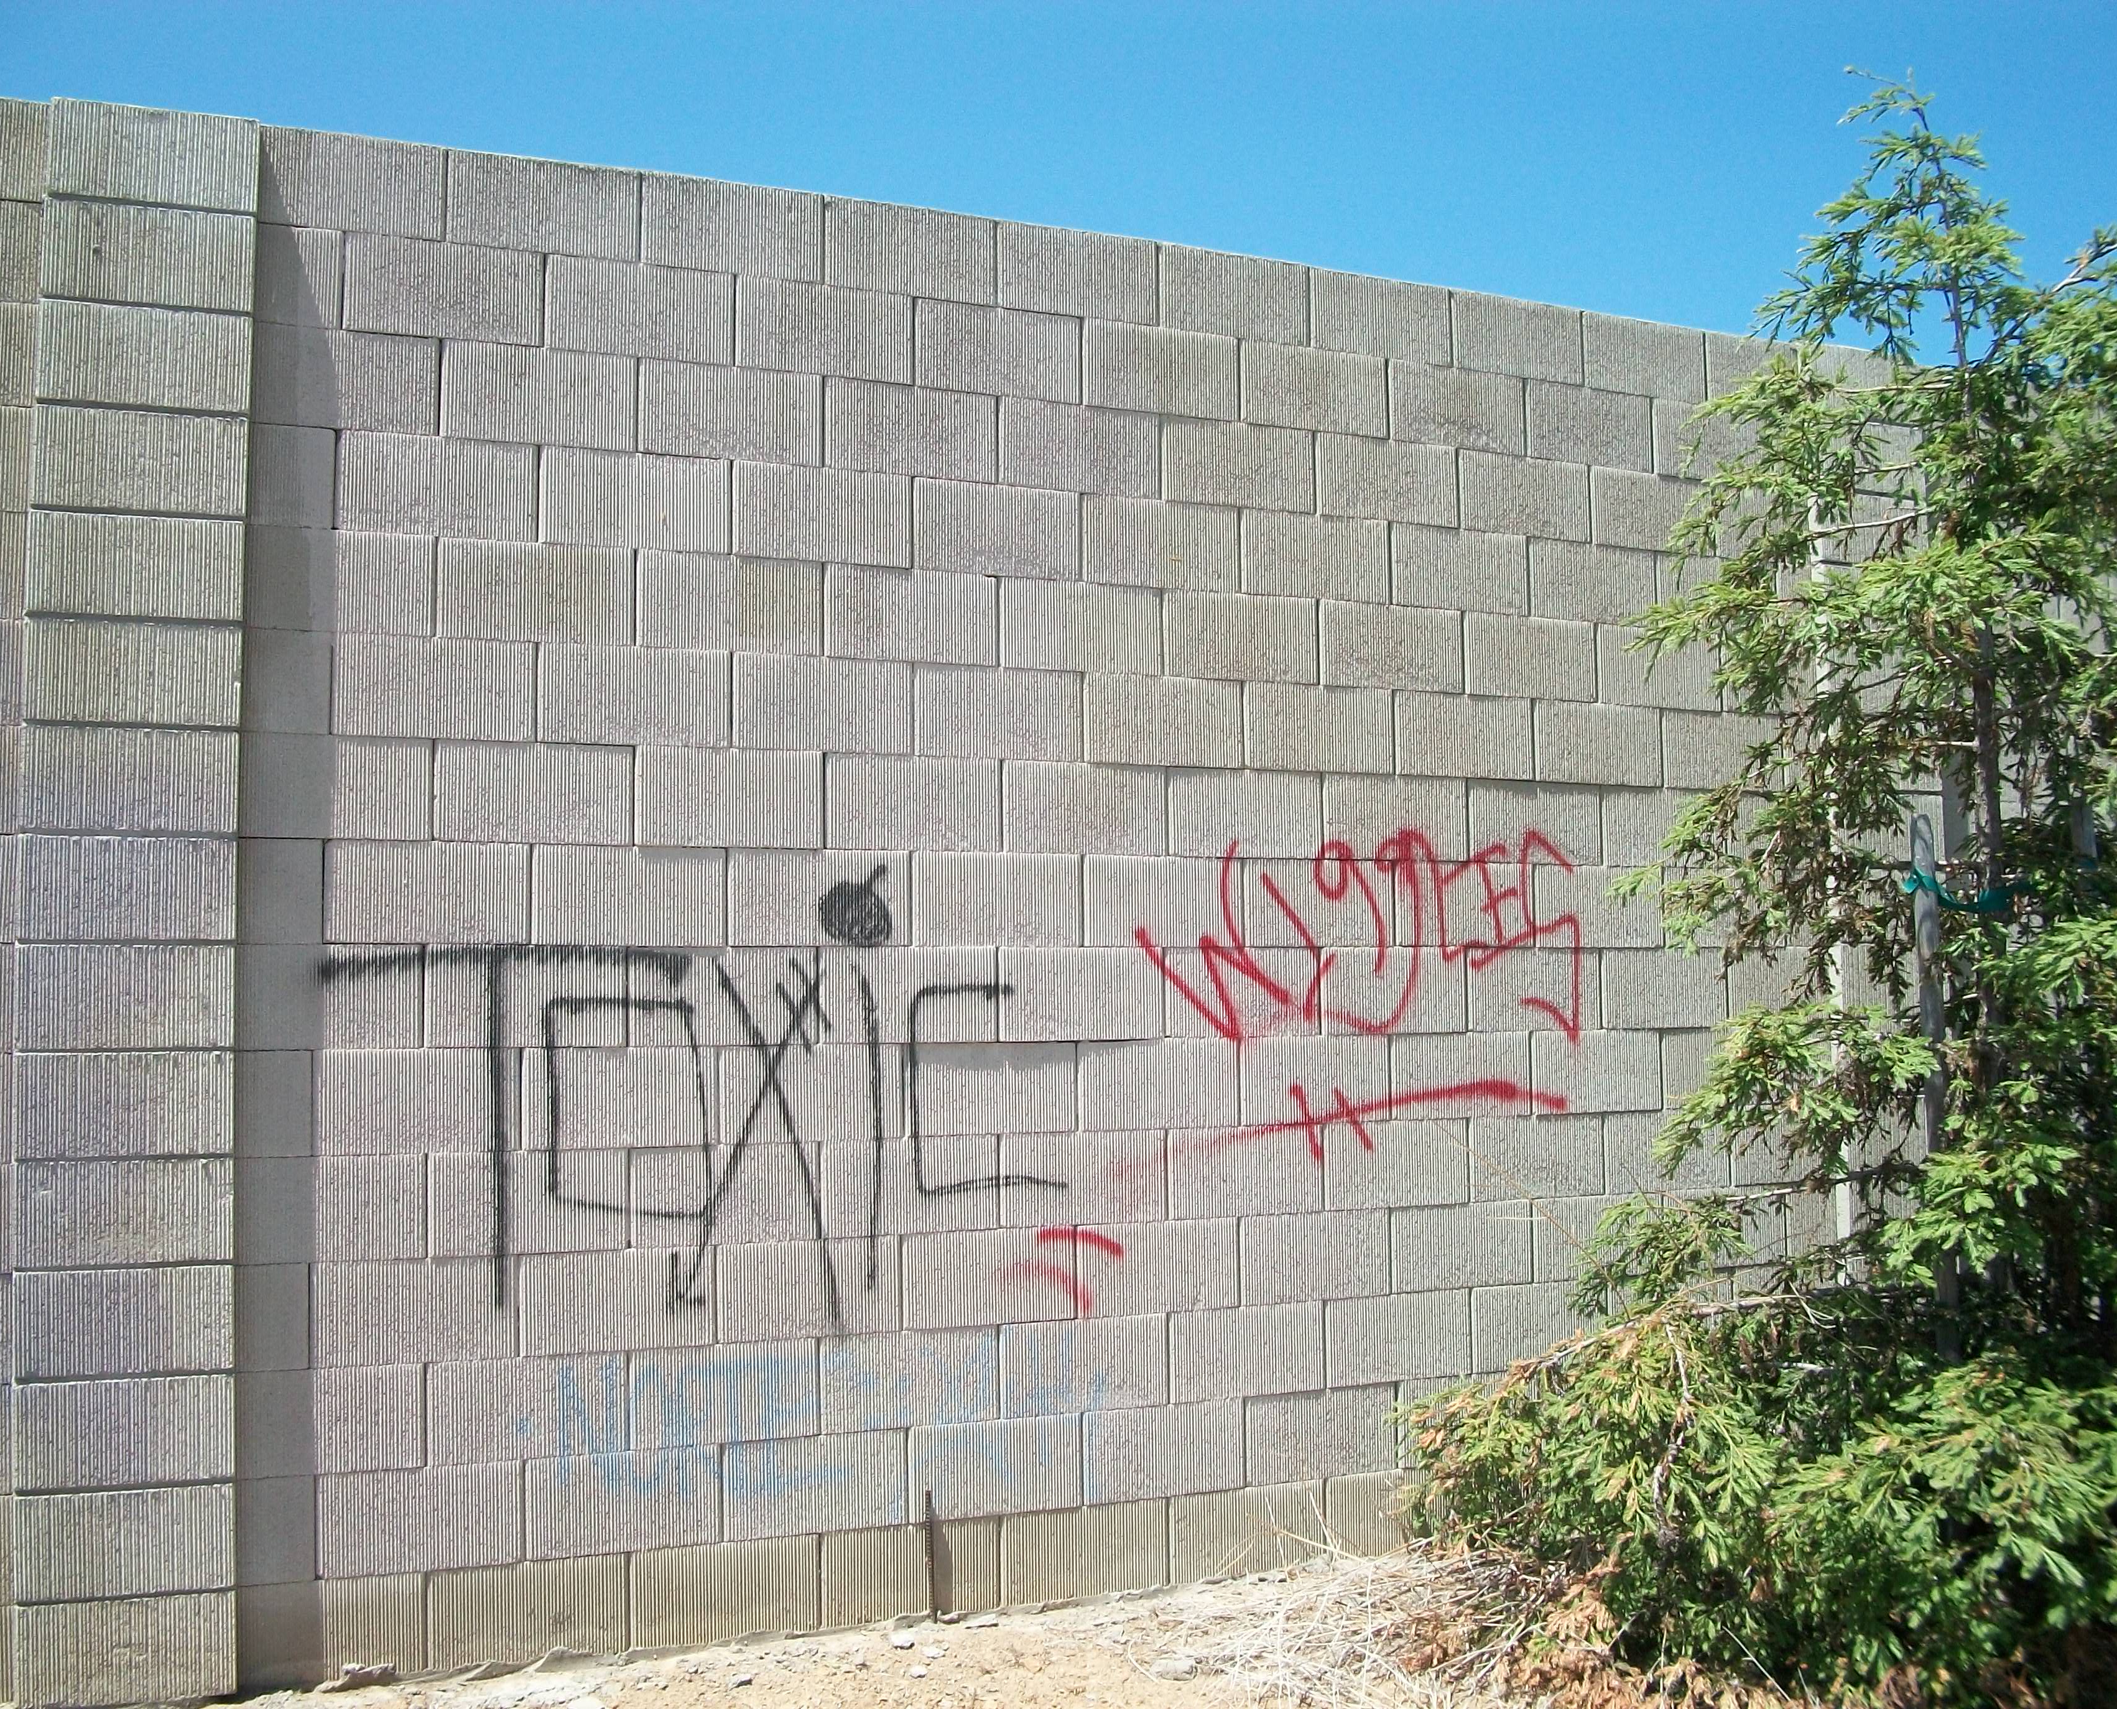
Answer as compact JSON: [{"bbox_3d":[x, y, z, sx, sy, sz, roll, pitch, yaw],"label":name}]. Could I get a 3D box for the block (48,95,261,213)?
[{"bbox_3d":[-1.754,-1.322,4.081,0.385,0.197,0.200,1,-4,-23],"label":"block"}]

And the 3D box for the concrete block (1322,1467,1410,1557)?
[{"bbox_3d":[0.765,1.530,4.987,0.398,0.198,0.170,1,-4,-24],"label":"concrete block"}]

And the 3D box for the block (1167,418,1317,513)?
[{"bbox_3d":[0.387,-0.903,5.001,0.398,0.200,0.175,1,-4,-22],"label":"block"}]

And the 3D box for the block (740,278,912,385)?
[{"bbox_3d":[-0.535,-1.123,4.610,0.397,0.197,0.170,1,-4,-23],"label":"block"}]

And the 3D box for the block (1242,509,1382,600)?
[{"bbox_3d":[0.574,-0.695,5.037,0.398,0.198,0.170,1,-4,-24],"label":"block"}]

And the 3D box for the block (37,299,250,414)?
[{"bbox_3d":[-1.758,-0.932,4.055,0.385,0.197,0.200,1,-4,-23],"label":"block"}]

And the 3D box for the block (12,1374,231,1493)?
[{"bbox_3d":[-1.752,1.062,3.952,0.390,0.197,0.240,1,-4,-22],"label":"block"}]

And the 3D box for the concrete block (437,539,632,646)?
[{"bbox_3d":[-1.093,-0.527,4.349,0.400,0.197,0.170,1,-4,-23],"label":"concrete block"}]

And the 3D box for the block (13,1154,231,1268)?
[{"bbox_3d":[-1.755,0.661,3.958,0.385,0.197,0.200,1,-4,-23],"label":"block"}]

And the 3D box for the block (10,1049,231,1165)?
[{"bbox_3d":[-1.784,0.474,4.024,0.395,0.197,0.190,1,-4,-23],"label":"block"}]

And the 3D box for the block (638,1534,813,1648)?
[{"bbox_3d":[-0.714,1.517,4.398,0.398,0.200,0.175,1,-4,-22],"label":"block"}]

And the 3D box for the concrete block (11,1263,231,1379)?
[{"bbox_3d":[-1.748,0.852,3.930,0.400,0.195,0.230,1,-3,-24],"label":"concrete block"}]

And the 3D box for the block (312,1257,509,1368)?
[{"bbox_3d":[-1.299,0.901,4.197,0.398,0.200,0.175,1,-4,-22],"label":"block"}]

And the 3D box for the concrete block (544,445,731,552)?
[{"bbox_3d":[-0.900,-0.729,4.426,0.395,0.197,0.180,1,-4,-22],"label":"concrete block"}]

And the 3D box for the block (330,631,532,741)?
[{"bbox_3d":[-1.274,-0.325,4.288,0.397,0.196,0.180,1,-4,-23],"label":"block"}]

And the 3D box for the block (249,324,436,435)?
[{"bbox_3d":[-1.453,-0.933,4.253,0.385,0.196,0.180,1,-4,-23],"label":"block"}]

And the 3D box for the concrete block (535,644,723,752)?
[{"bbox_3d":[-0.915,-0.324,4.432,0.398,0.200,0.175,1,-4,-22],"label":"concrete block"}]

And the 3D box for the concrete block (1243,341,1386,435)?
[{"bbox_3d":[0.583,-1.102,5.119,0.397,0.196,0.180,1,-4,-23],"label":"concrete block"}]

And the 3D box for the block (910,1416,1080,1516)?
[{"bbox_3d":[-0.168,1.329,4.633,0.398,0.200,0.175,1,-4,-22],"label":"block"}]

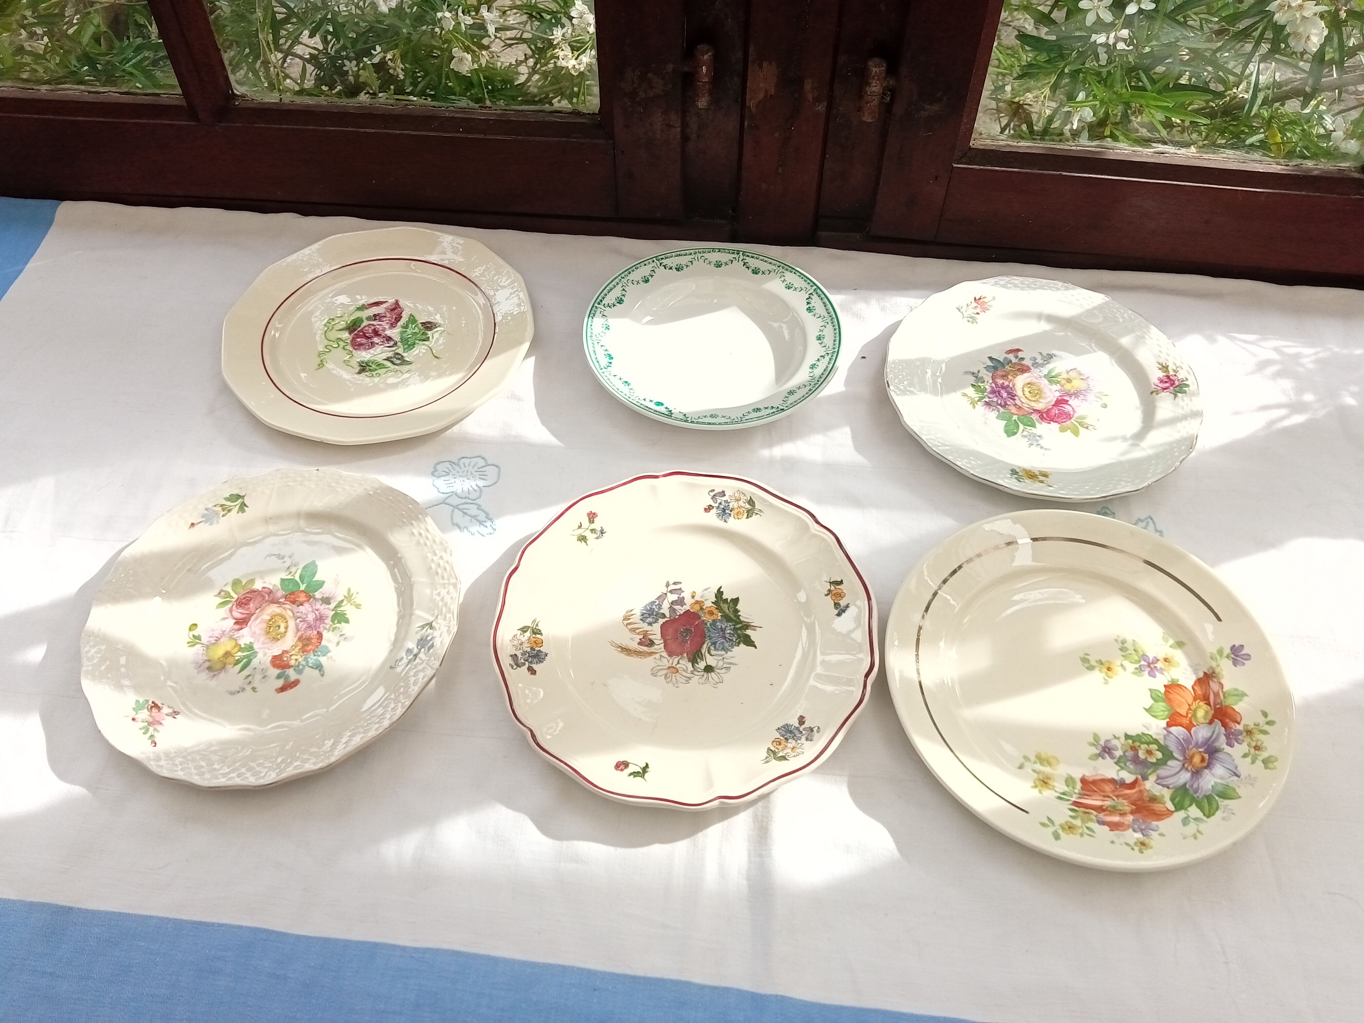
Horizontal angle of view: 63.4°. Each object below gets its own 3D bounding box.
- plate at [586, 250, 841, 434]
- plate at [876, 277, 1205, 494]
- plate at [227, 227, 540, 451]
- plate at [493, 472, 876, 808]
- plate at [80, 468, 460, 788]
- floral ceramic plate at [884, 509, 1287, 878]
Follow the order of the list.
[{"bbox_3d":[0.025,-0.128,0.867,0.200,0.035,0.200,0,53,0],"label":"plate"},{"bbox_3d":[0.273,-0.093,0.847,0.234,0.025,0.234,0,53,0],"label":"plate"},{"bbox_3d":[-0.239,-0.140,0.883,0.246,0.024,0.246,0,53,0],"label":"plate"},{"bbox_3d":[0.003,0.078,0.717,0.248,0.025,0.248,0,53,0],"label":"plate"},{"bbox_3d":[-0.263,0.072,0.721,0.240,0.025,0.240,0,53,0],"label":"plate"},{"bbox_3d":[0.253,0.105,0.696,0.252,0.025,0.252,0,53,0],"label":"floral ceramic plate"}]

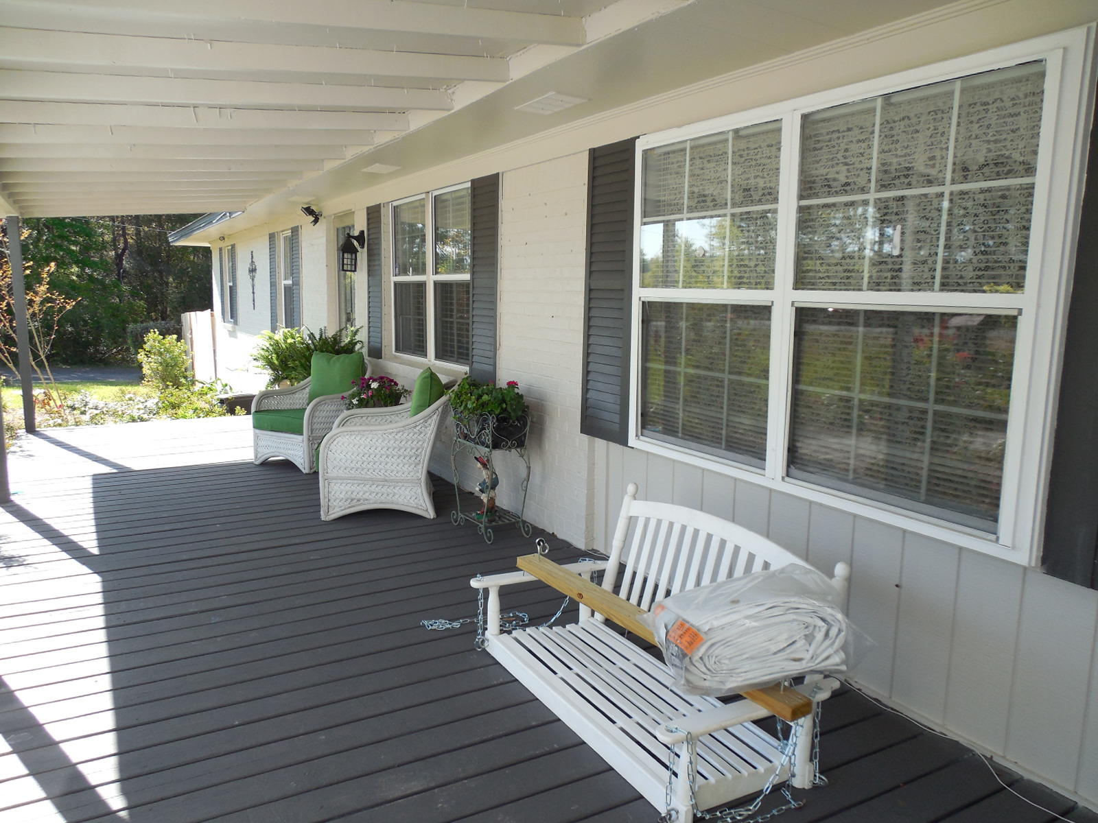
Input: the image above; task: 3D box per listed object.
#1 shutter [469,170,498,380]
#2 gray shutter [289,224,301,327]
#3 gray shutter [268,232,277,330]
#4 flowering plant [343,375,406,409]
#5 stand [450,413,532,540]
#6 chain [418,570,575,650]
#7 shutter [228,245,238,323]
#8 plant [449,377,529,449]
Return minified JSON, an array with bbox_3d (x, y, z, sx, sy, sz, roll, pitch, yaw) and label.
[{"bbox_3d":[-0.405,-0.799,4.931,0.035,1.285,0.370,-5,10,-30],"label":"shutter"},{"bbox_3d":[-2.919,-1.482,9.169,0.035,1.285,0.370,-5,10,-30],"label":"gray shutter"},{"bbox_3d":[-3.550,-1.644,10.236,0.035,1.285,0.370,-5,10,-30],"label":"gray shutter"},{"bbox_3d":[-1.314,-0.120,6.000,0.460,0.320,0.380,-2,9,-17],"label":"flowering plant"},{"bbox_3d":[-0.324,0.345,4.473,0.270,0.680,0.450,-5,10,-30],"label":"stand"},{"bbox_3d":[-0.238,0.740,3.221,0.500,0.290,0.390,-5,10,-30],"label":"chain"},{"bbox_3d":[-5.274,-2.127,13.309,0.050,1.360,0.420,-4,10,-30],"label":"shutter"},{"bbox_3d":[-0.333,-0.004,4.440,0.280,0.360,0.460,-5,10,-30],"label":"plant"}]

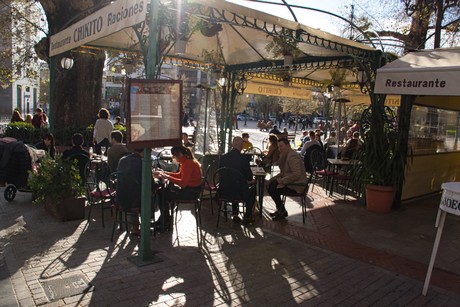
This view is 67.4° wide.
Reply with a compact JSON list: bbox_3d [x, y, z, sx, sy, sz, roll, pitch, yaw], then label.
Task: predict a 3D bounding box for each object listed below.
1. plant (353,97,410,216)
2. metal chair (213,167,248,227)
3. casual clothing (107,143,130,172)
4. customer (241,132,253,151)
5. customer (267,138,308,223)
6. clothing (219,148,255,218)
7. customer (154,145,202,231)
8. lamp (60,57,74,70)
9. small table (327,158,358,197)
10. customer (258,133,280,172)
[{"bbox_3d":[2.735,-0.007,6.422,0.950,2.130,0.850,6,7,20],"label":"plant"},{"bbox_3d":[0.009,0.632,5.253,0.480,0.880,0.530,4,6,9],"label":"metal chair"},{"bbox_3d":[-1.752,0.163,5.463,0.480,0.600,0.320,-1,8,-32],"label":"casual clothing"},{"bbox_3d":[0.356,0.086,8.561,0.460,1.200,0.700,4,6,5],"label":"customer"},{"bbox_3d":[0.921,0.413,5.480,0.720,1.280,0.500,3,6,4],"label":"customer"},{"bbox_3d":[0.114,0.468,5.250,0.520,1.050,0.620,4,6,12],"label":"clothing"},{"bbox_3d":[-0.708,0.480,4.700,0.780,1.170,0.450,3,6,1],"label":"customer"},{"bbox_3d":[-3.061,-1.695,6.500,0.270,0.280,0.270,-3,8,-41],"label":"lamp"},{"bbox_3d":[2.553,0.546,7.693,0.700,0.730,0.700,4,6,8],"label":"small table"},{"bbox_3d":[0.820,0.265,6.900,0.680,1.260,0.460,3,6,4],"label":"customer"}]

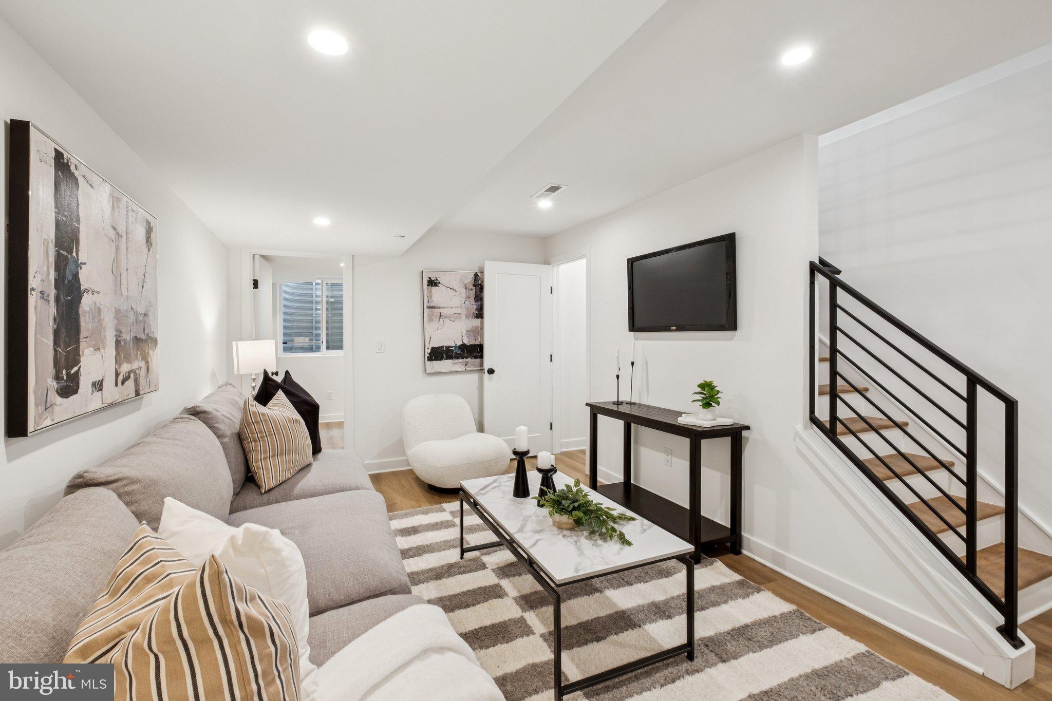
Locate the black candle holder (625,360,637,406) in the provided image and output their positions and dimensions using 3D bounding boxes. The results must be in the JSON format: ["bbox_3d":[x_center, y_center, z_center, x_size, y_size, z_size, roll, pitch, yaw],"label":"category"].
[{"bbox_3d":[0.815,0.255,3.397,0.080,0.320,0.080,0,1,0],"label":"black candle holder"}]

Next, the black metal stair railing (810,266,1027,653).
[{"bbox_3d":[1.693,0.312,1.985,0.080,1.550,0.790,-1,2,-24],"label":"black metal stair railing"}]

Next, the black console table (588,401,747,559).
[{"bbox_3d":[0.910,0.817,3.090,0.370,0.755,1.210,-1,2,-24],"label":"black console table"}]

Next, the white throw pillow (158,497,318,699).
[{"bbox_3d":[-0.668,0.586,1.037,0.420,0.440,0.170,0,14,20],"label":"white throw pillow"}]

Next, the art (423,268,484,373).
[{"bbox_3d":[-0.650,-0.285,4.380,0.750,0.985,0.045,-1,2,-24],"label":"art"}]

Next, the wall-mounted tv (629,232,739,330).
[{"bbox_3d":[1.032,-0.413,2.986,0.070,0.570,0.965,0,1,-25],"label":"wall-mounted tv"}]

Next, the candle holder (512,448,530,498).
[{"bbox_3d":[-0.023,0.638,2.272,0.090,0.232,0.090,0,1,0],"label":"candle holder"}]

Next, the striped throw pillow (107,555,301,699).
[{"bbox_3d":[-0.530,0.560,0.740,0.440,0.430,0.170,1,16,34],"label":"striped throw pillow"}]

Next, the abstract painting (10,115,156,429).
[{"bbox_3d":[-1.419,-0.185,1.479,0.040,0.755,0.965,0,1,-25],"label":"abstract painting"}]

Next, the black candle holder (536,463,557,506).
[{"bbox_3d":[0.097,0.673,2.180,0.086,0.185,0.086,0,1,0],"label":"black candle holder"}]

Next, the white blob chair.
[{"bbox_3d":[-0.600,0.775,3.764,0.800,0.760,0.840,-1,1,-42],"label":"white blob chair"}]

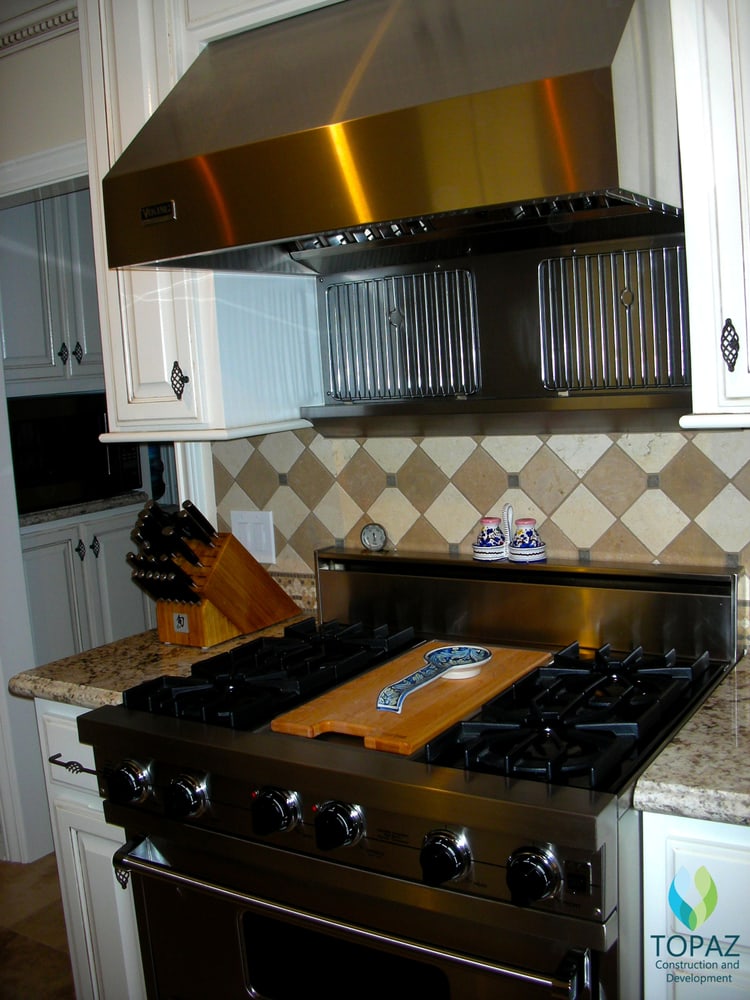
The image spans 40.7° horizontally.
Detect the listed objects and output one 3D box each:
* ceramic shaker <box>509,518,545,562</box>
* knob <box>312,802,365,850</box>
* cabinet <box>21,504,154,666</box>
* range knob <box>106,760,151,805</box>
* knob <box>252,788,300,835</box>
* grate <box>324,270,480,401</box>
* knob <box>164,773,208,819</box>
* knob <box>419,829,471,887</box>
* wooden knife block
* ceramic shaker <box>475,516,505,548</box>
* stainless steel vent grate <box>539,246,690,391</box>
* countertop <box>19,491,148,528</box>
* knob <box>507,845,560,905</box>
[{"bbox_3d":[0.303,0.080,2.002,0.071,0.080,0.071,-4,7,0],"label":"ceramic shaker"},{"bbox_3d":[-0.053,0.464,1.428,0.064,0.064,0.042,1,0,33],"label":"knob"},{"bbox_3d":[-1.252,0.545,3.751,0.580,0.990,0.760,1,8,33],"label":"cabinet"},{"bbox_3d":[-0.397,0.457,1.637,0.060,0.060,0.046,1,8,33],"label":"range knob"},{"bbox_3d":[-0.143,0.453,1.469,0.060,0.060,0.046,1,8,33],"label":"knob"},{"bbox_3d":[0.050,-0.339,2.135,0.360,0.258,0.016,1,8,33],"label":"grate"},{"bbox_3d":[-0.291,0.459,1.567,0.060,0.060,0.046,1,8,33],"label":"knob"},{"bbox_3d":[0.092,0.467,1.317,0.060,0.060,0.046,1,8,33],"label":"knob"},{"bbox_3d":[-0.326,0.177,2.282,0.128,0.227,0.316,1,8,35],"label":"wooden knife block"},{"bbox_3d":[0.233,0.078,2.067,0.057,0.075,0.057,-3,7,0],"label":"ceramic shaker"},{"bbox_3d":[0.471,-0.331,1.865,0.358,0.258,0.016,1,8,33],"label":"stainless steel vent grate"},{"bbox_3d":[-1.327,0.030,3.802,0.620,0.042,0.700,1,8,33],"label":"countertop"},{"bbox_3d":[0.196,0.466,1.249,0.060,0.060,0.046,1,8,33],"label":"knob"}]

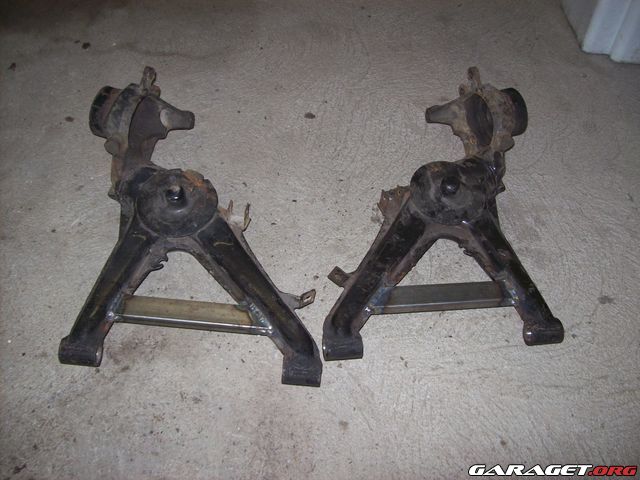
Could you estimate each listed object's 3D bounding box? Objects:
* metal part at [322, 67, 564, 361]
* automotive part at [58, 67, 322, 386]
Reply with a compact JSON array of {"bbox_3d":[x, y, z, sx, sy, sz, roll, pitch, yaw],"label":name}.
[{"bbox_3d":[0.214,-0.095,1.230,0.446,0.157,0.627,-1,52,-4],"label":"metal part"},{"bbox_3d":[-0.225,-0.076,1.191,0.465,0.157,0.642,3,52,-1],"label":"automotive part"}]

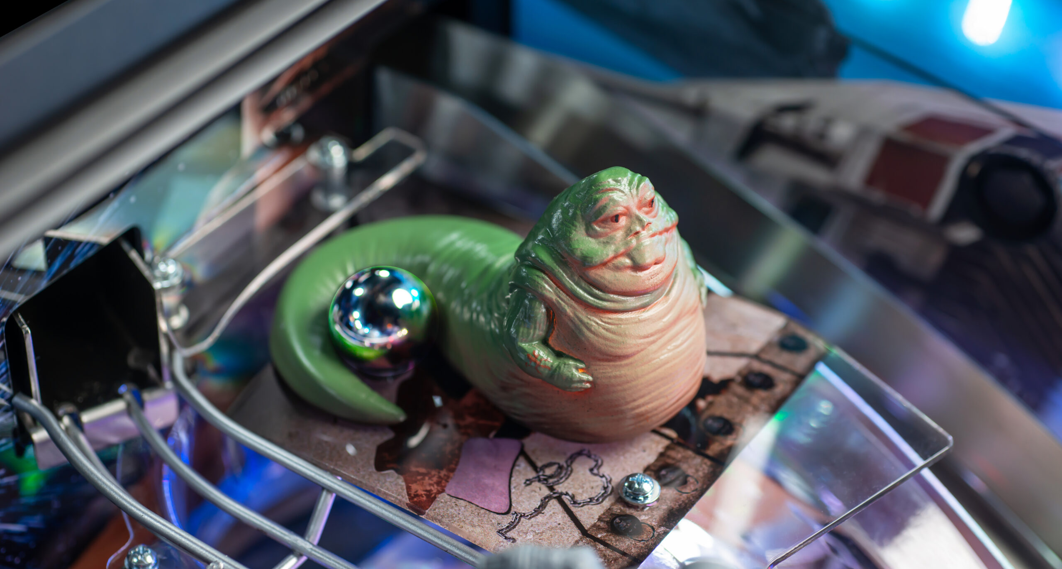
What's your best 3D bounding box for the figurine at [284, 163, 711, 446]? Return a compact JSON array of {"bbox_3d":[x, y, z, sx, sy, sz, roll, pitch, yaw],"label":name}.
[{"bbox_3d":[-0.013,-0.003,0.426,0.085,0.062,0.101,-31,51,-32],"label":"figurine"}]

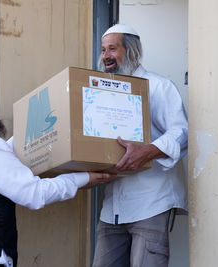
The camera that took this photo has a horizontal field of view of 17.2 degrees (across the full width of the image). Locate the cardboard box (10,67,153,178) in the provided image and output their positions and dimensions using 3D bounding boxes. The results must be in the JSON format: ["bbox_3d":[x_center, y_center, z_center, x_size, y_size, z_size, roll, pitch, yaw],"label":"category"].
[{"bbox_3d":[-0.141,0.002,3.339,0.395,0.402,0.604,6,-16,-30],"label":"cardboard box"}]

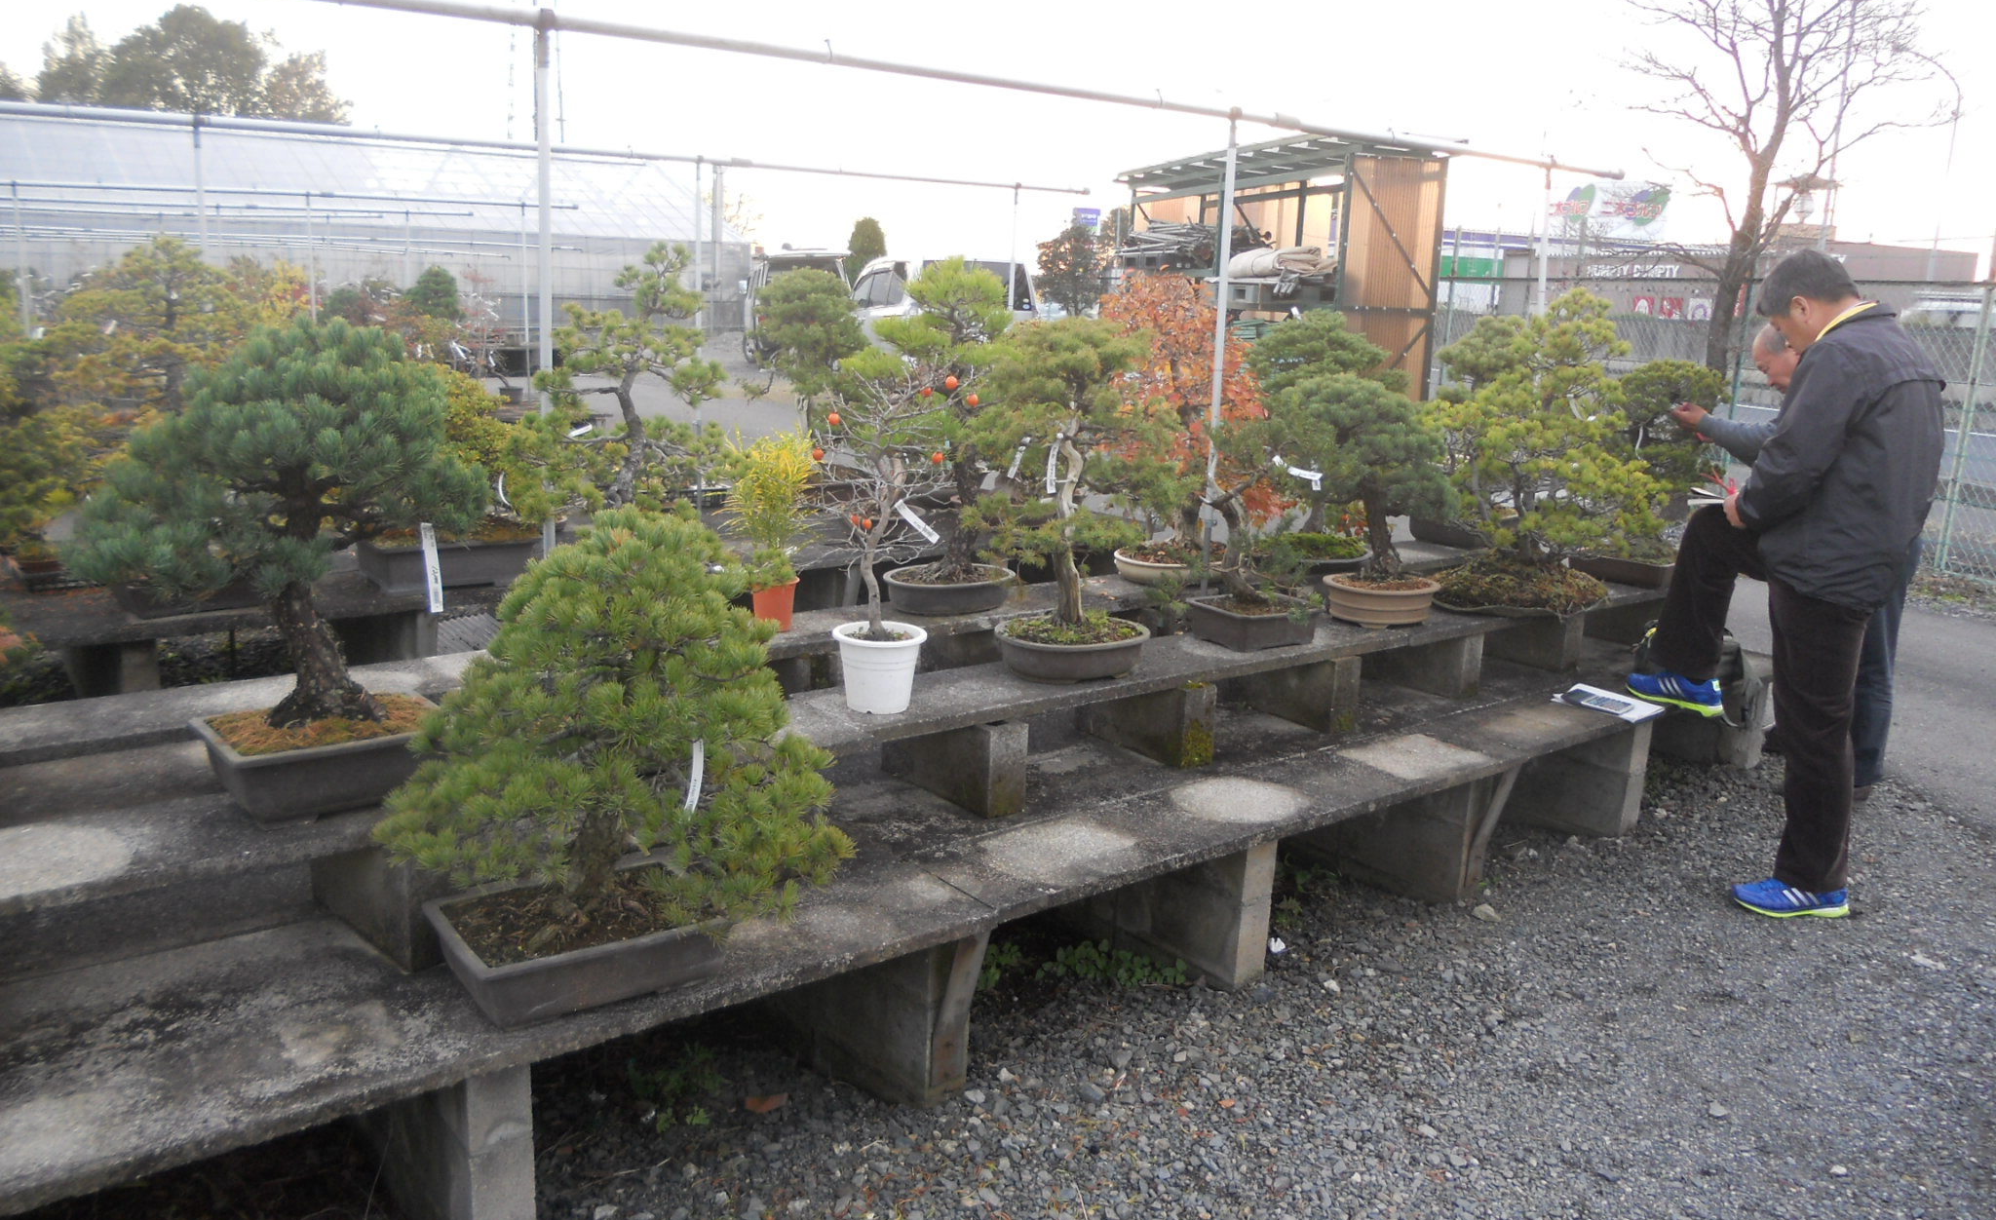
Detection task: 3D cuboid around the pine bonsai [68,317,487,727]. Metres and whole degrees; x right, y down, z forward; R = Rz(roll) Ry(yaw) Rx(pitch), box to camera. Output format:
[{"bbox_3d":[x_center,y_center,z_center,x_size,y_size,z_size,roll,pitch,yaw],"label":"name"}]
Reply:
[{"bbox_3d":[-1.180,-0.137,2.564,0.660,0.668,0.600,-8,16,-38],"label":"pine bonsai"}]

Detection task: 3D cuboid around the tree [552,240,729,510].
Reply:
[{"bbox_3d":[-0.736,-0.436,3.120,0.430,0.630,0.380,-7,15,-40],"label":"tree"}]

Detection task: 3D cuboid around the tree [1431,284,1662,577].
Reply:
[{"bbox_3d":[1.625,-0.536,4.630,0.700,0.820,0.600,-7,15,-40],"label":"tree"}]

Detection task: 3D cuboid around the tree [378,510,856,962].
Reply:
[{"bbox_3d":[-0.590,0.173,2.380,0.700,0.660,0.630,-7,15,-40],"label":"tree"}]

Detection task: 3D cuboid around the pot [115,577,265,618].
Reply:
[{"bbox_3d":[-1.934,-0.043,3.748,0.330,0.085,0.220,-7,15,-40],"label":"pot"}]

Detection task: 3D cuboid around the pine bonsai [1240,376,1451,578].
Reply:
[{"bbox_3d":[0.989,-0.374,4.320,0.550,0.570,0.490,-7,15,-40],"label":"pine bonsai"}]

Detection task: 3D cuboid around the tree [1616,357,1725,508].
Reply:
[{"bbox_3d":[2.269,-0.534,5.288,0.420,0.637,0.400,-8,16,-38],"label":"tree"}]

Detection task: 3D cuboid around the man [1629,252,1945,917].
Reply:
[{"bbox_3d":[2.101,-0.065,4.127,0.740,1.698,0.540,8,14,25],"label":"man"}]

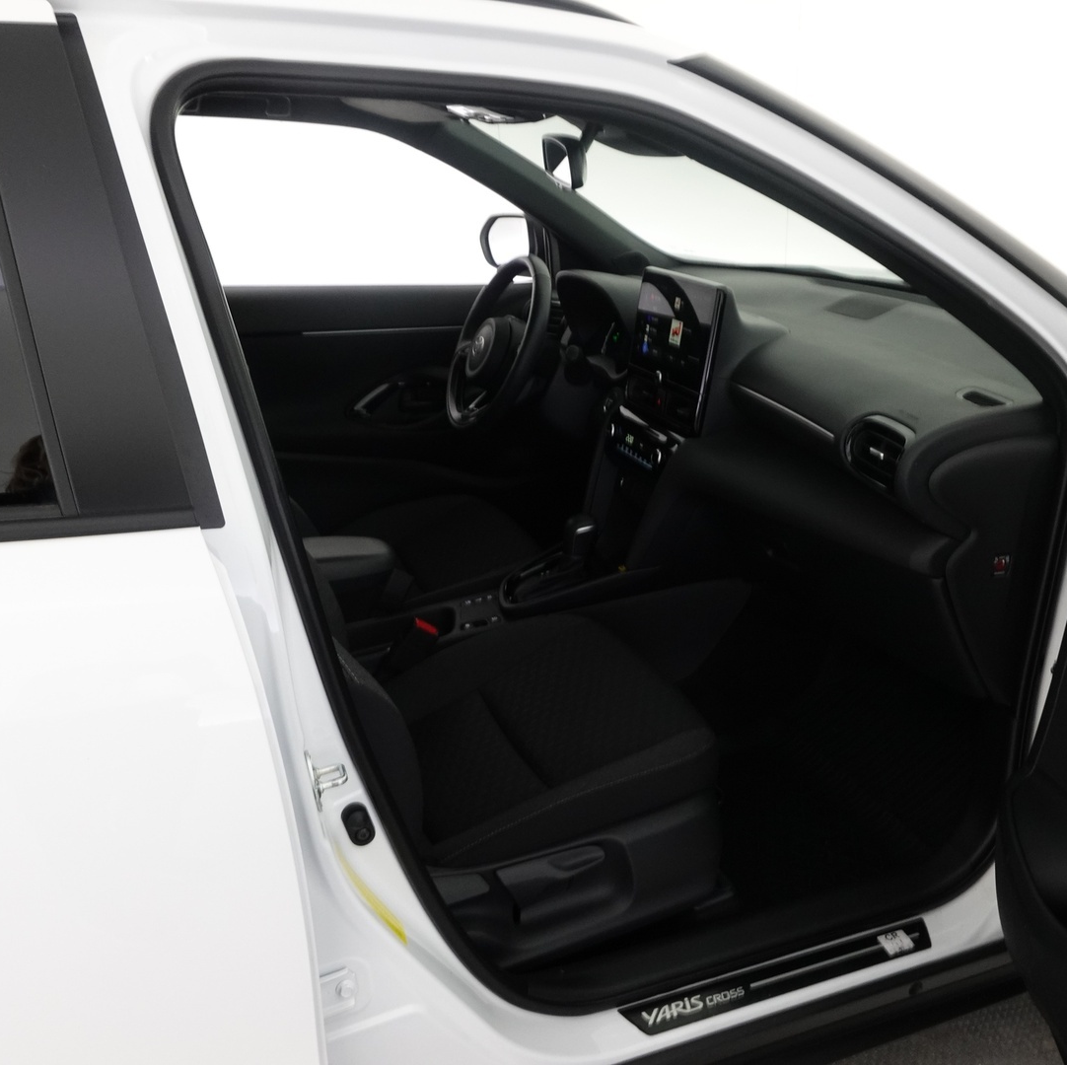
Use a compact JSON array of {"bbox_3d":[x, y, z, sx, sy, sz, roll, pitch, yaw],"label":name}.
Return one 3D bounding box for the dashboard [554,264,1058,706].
[{"bbox_3d":[0.473,-0.197,1.968,0.630,0.490,1.400,-7,23,-22],"label":"dashboard"}]

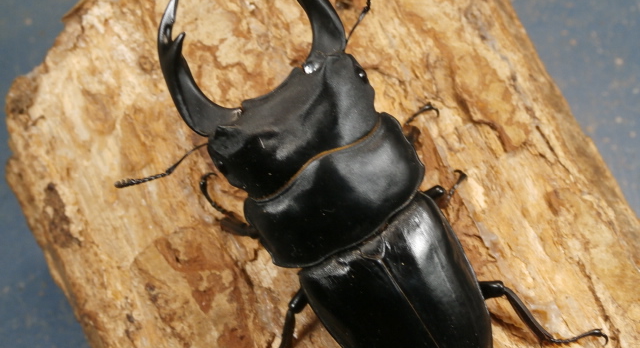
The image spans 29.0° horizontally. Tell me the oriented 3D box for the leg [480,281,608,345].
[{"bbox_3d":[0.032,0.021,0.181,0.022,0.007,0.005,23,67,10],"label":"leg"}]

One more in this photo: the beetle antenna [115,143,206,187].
[{"bbox_3d":[-0.024,-0.001,0.189,0.016,0.002,0.003,-25,67,-11],"label":"beetle antenna"}]

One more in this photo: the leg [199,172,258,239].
[{"bbox_3d":[-0.014,0.005,0.189,0.005,0.005,0.015,-30,69,-13],"label":"leg"}]

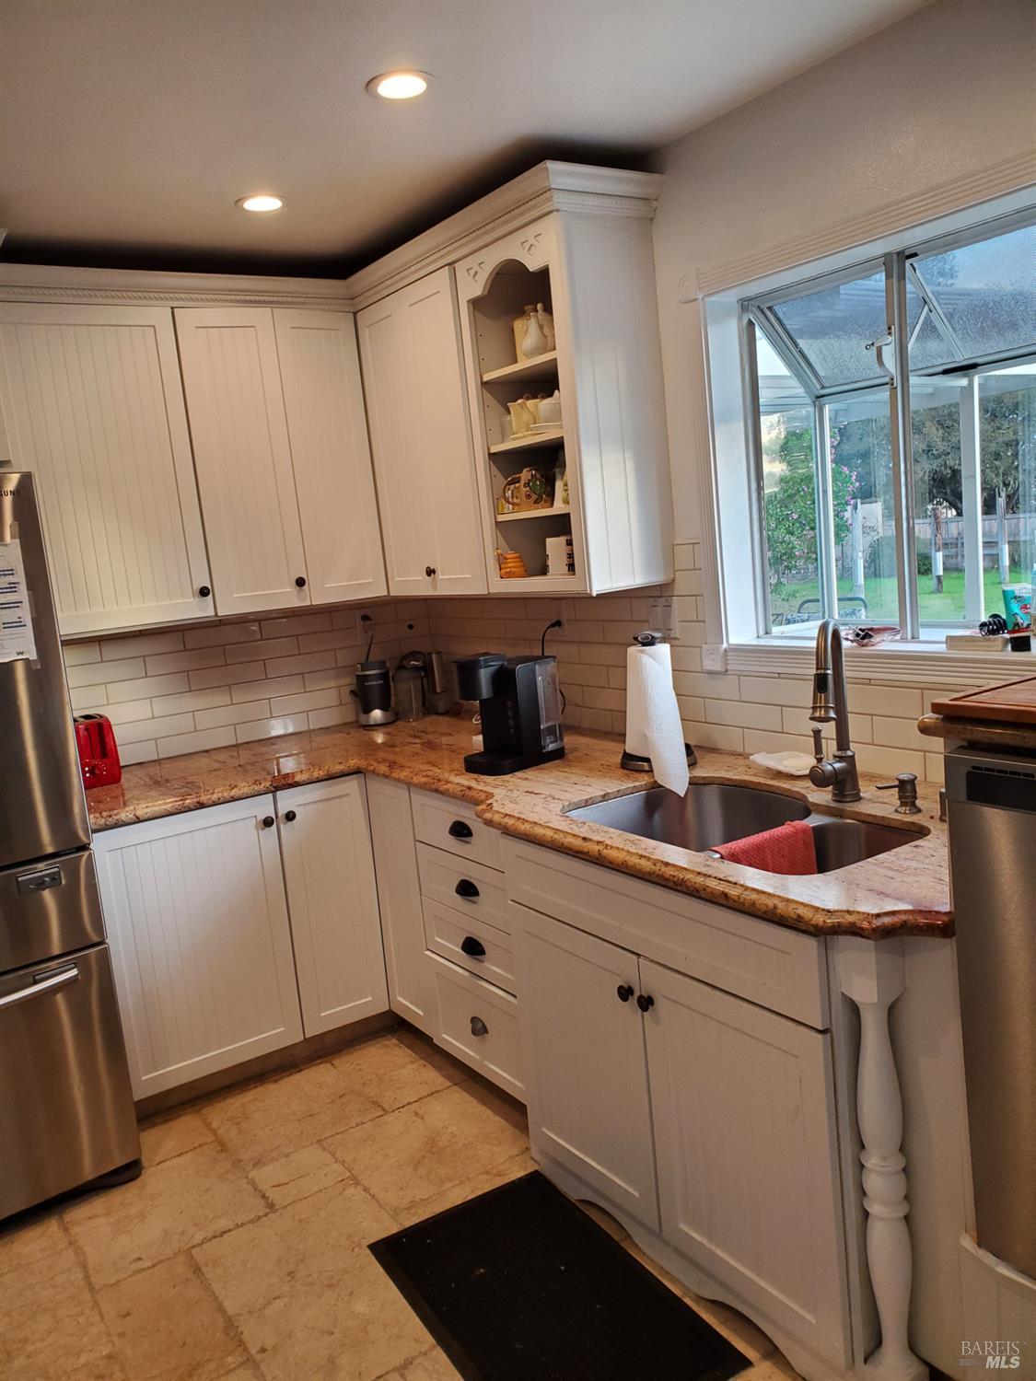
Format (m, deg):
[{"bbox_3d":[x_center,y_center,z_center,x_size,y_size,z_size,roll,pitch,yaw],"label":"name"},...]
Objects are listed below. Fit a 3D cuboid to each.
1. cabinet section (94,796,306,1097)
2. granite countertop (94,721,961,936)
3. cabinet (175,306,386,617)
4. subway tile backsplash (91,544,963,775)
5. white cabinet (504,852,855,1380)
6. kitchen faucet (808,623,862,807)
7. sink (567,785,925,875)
[{"bbox_3d":[-1.075,0.715,3.252,0.529,0.784,0.592,-11,10,-33],"label":"cabinet section"},{"bbox_3d":[-0.173,0.290,2.542,1.445,0.058,2.600,-11,10,-32],"label":"granite countertop"},{"bbox_3d":[-0.816,-0.730,3.388,0.579,0.912,0.340,-11,10,-31],"label":"cabinet"},{"bbox_3d":[-0.240,-0.021,2.577,1.416,0.558,2.425,-11,10,-32],"label":"subway tile backsplash"},{"bbox_3d":[0.536,0.710,2.233,0.664,0.825,0.931,-11,10,-34],"label":"white cabinet"},{"bbox_3d":[0.625,0.049,2.116,0.110,0.390,0.240,-1,9,27],"label":"kitchen faucet"},{"bbox_3d":[0.472,0.385,2.159,0.446,0.218,0.747,-11,10,-34],"label":"sink"}]

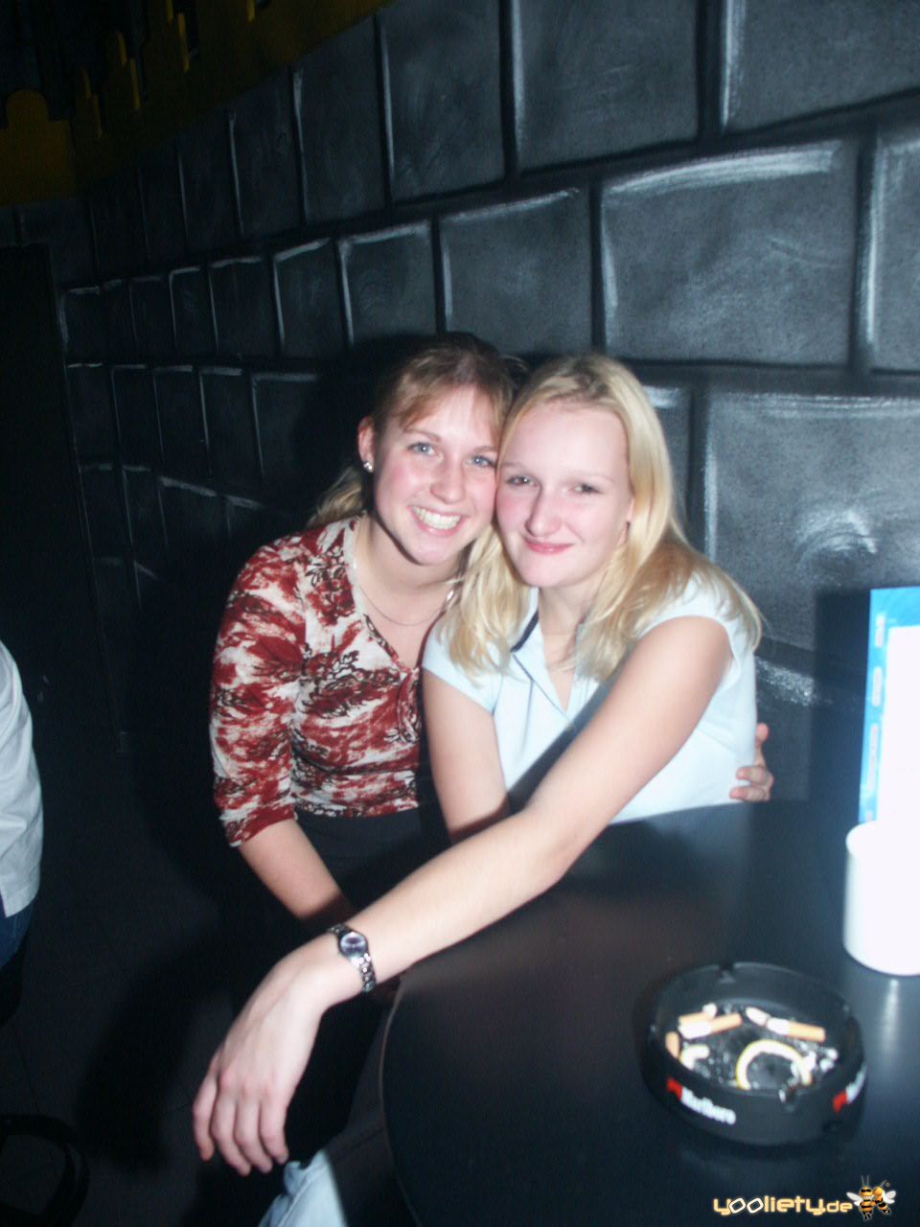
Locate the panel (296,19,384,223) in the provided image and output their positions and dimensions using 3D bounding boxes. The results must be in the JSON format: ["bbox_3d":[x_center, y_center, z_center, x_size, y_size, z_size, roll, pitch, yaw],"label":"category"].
[{"bbox_3d":[-0.184,-0.796,1.633,0.040,0.261,0.265,-14,20,-32],"label":"panel"}]

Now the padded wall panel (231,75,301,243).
[{"bbox_3d":[-0.351,-0.850,1.866,0.040,0.255,0.257,-14,20,-32],"label":"padded wall panel"}]

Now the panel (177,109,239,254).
[{"bbox_3d":[-0.518,-0.904,2.099,0.040,0.247,0.265,-14,20,-32],"label":"panel"}]

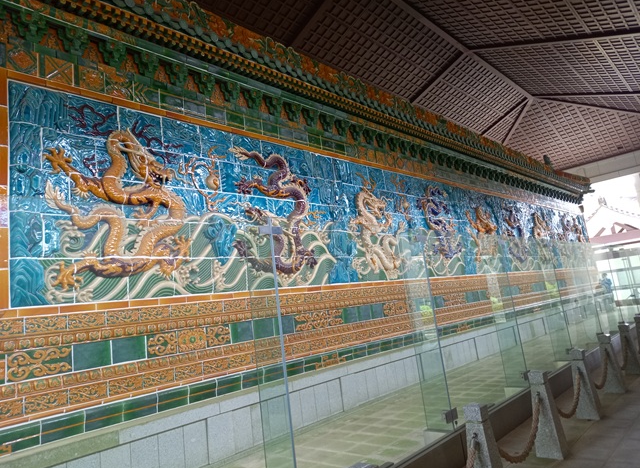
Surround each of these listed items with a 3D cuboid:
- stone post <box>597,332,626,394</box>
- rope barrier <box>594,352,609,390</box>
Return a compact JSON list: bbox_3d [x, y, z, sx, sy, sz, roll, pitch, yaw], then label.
[{"bbox_3d":[3.975,1.768,6.319,0.229,0.746,0.224,-15,-12,42],"label":"stone post"},{"bbox_3d":[3.512,1.743,5.828,0.050,0.381,1.210,-15,-12,42],"label":"rope barrier"}]

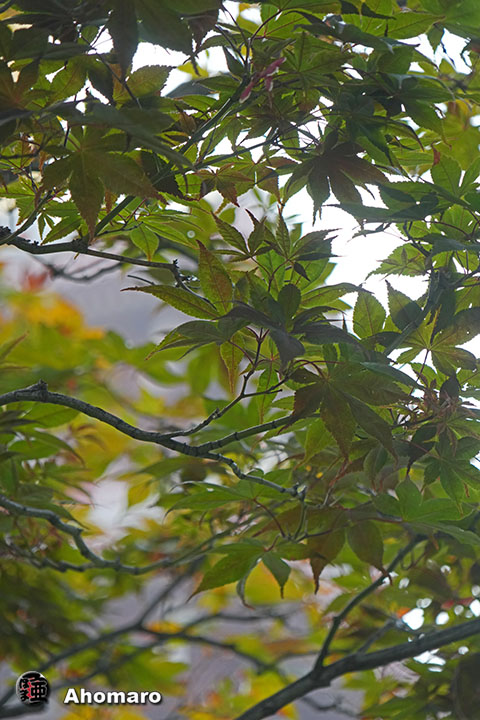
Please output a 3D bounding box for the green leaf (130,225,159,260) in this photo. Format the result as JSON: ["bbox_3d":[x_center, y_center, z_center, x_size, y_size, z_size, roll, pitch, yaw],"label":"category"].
[{"bbox_3d":[-0.057,-0.070,2.850,0.017,0.022,0.012,0,-8,0],"label":"green leaf"}]

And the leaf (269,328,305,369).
[{"bbox_3d":[0.028,-0.007,2.980,0.017,0.026,0.014,-25,0,0],"label":"leaf"}]

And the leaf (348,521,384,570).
[{"bbox_3d":[0.074,0.109,2.800,0.023,0.032,0.010,0,-8,0],"label":"leaf"}]

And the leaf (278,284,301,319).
[{"bbox_3d":[0.031,-0.037,3.000,0.014,0.021,0.012,-2,0,0],"label":"leaf"}]

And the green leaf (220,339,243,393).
[{"bbox_3d":[-0.005,0.004,3.020,0.014,0.034,0.010,-1,0,0],"label":"green leaf"}]

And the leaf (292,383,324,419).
[{"bbox_3d":[0.039,0.024,2.770,0.020,0.022,0.011,0,-8,0],"label":"leaf"}]

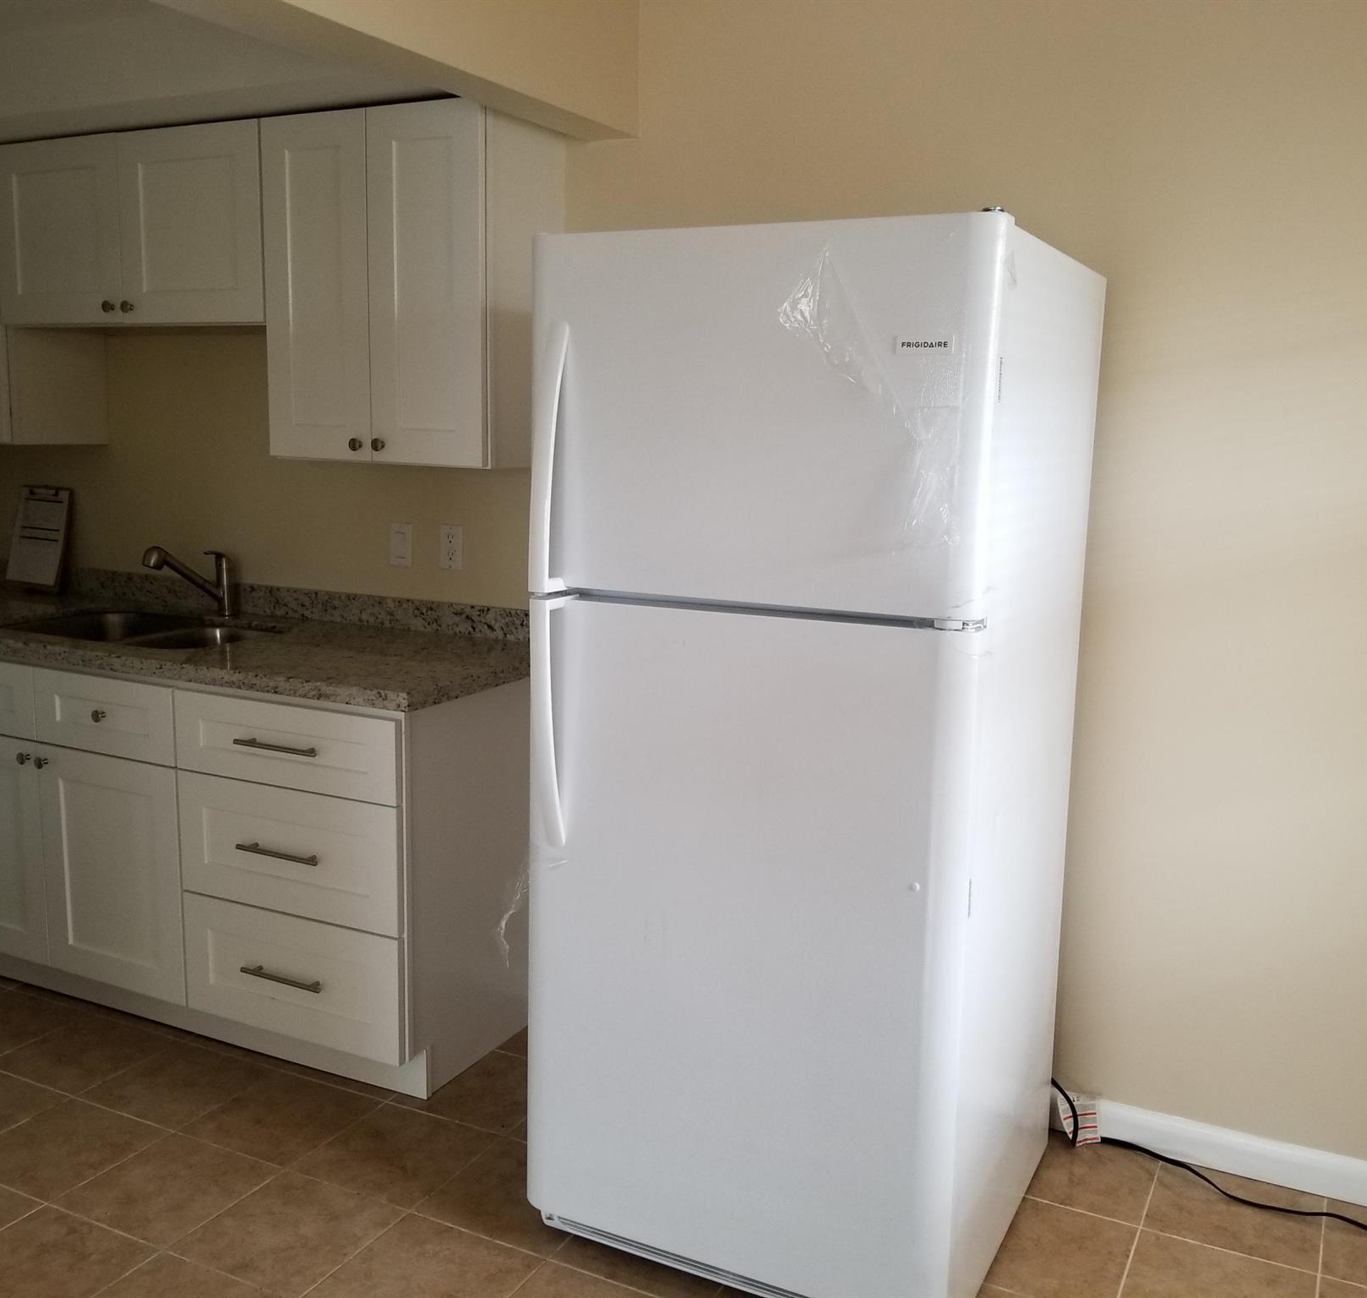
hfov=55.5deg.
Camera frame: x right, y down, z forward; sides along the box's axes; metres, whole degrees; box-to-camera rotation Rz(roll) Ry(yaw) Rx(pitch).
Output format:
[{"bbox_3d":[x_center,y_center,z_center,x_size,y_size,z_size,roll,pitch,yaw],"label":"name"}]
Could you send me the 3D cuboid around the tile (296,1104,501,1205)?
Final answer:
[{"bbox_3d":[-0.574,1.016,2.610,0.298,0.010,0.298,5,10,26],"label":"tile"}]

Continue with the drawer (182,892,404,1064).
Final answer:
[{"bbox_3d":[-0.771,0.689,3.054,0.620,0.286,0.500,5,10,26],"label":"drawer"}]

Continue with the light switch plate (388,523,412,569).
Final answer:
[{"bbox_3d":[-0.729,-0.265,3.346,0.072,0.116,0.007,6,10,26],"label":"light switch plate"}]

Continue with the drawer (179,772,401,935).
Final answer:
[{"bbox_3d":[-0.753,0.404,3.035,0.611,0.285,0.500,6,10,26],"label":"drawer"}]

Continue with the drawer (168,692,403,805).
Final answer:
[{"bbox_3d":[-0.747,0.174,2.998,0.611,0.178,0.500,6,10,26],"label":"drawer"}]

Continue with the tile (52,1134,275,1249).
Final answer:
[{"bbox_3d":[-0.990,1.036,2.500,0.300,0.010,0.300,6,10,26],"label":"tile"}]

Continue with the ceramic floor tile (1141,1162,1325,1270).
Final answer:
[{"bbox_3d":[1.053,1.086,2.493,0.300,0.010,0.277,6,10,26],"label":"ceramic floor tile"}]

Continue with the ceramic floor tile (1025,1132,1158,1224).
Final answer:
[{"bbox_3d":[0.770,1.044,2.589,0.298,0.010,0.265,5,10,26],"label":"ceramic floor tile"}]

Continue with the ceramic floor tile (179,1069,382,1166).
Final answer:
[{"bbox_3d":[-0.845,0.990,2.744,0.298,0.010,0.298,5,10,26],"label":"ceramic floor tile"}]

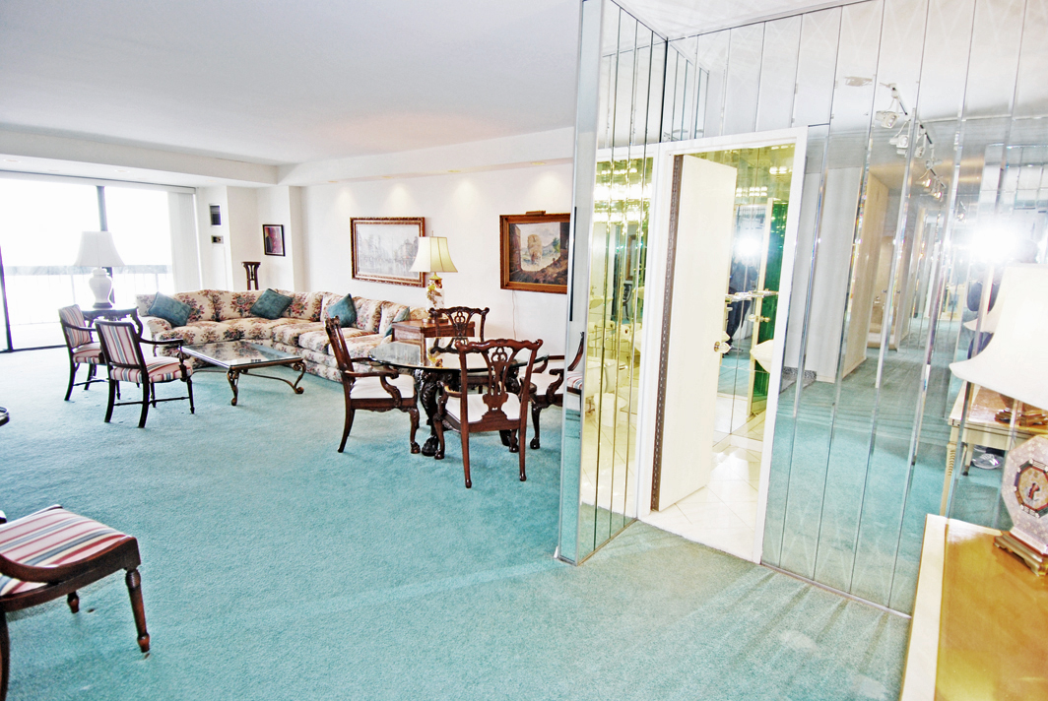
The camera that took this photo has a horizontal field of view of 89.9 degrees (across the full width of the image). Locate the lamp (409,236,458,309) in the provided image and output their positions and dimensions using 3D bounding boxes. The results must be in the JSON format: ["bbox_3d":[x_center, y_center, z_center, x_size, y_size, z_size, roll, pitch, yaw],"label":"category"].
[{"bbox_3d":[-1.002,-0.806,5.885,0.440,0.980,0.440,11,14,38],"label":"lamp"}]

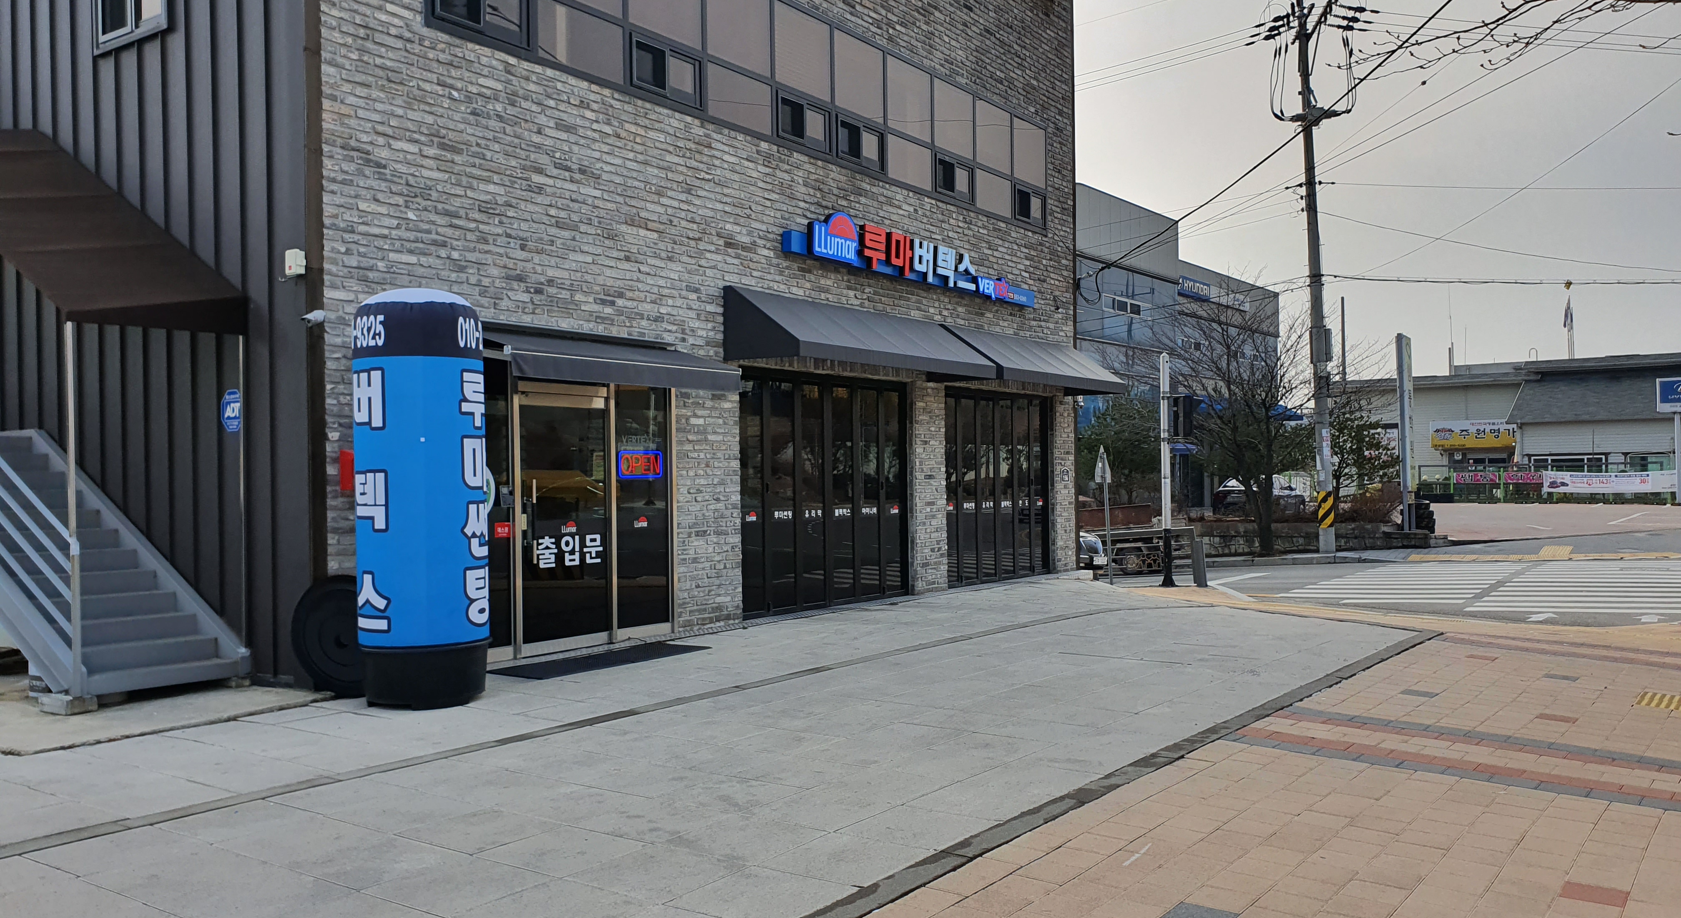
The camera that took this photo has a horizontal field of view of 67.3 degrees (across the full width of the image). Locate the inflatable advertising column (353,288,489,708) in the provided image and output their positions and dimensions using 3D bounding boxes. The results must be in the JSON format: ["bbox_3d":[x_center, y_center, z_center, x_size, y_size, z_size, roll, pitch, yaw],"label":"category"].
[{"bbox_3d":[-2.887,0.236,8.727,0.890,2.820,0.890,-1,0,-19],"label":"inflatable advertising column"}]

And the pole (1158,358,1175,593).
[{"bbox_3d":[4.946,0.153,19.209,0.240,3.560,0.240,-1,0,-6],"label":"pole"}]

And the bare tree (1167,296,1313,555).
[{"bbox_3d":[8.482,-0.736,26.814,3.100,5.600,3.000,-1,0,0],"label":"bare tree"}]

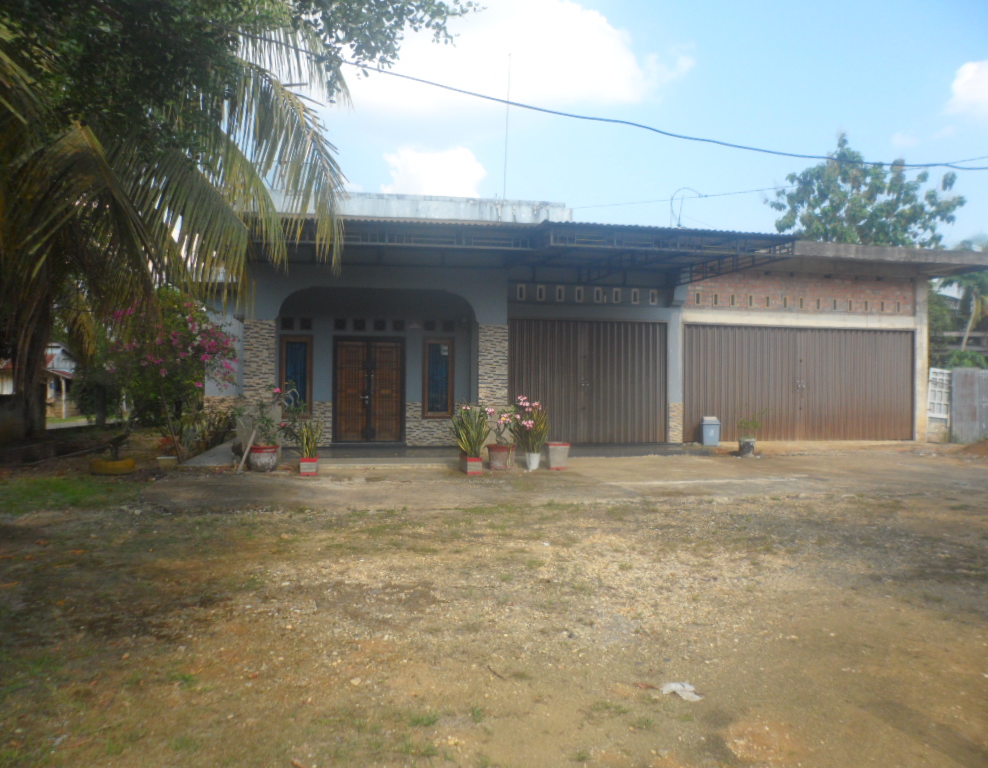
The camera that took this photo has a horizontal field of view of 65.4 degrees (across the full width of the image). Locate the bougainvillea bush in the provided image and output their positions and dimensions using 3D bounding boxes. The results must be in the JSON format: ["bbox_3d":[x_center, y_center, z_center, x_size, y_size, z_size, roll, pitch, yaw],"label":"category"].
[{"bbox_3d":[-6.856,-0.466,16.300,2.882,3.115,2.500,0,0,-10],"label":"bougainvillea bush"}]

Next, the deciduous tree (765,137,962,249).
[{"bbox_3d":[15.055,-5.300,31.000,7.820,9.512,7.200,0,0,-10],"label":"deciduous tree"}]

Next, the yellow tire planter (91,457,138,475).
[{"bbox_3d":[-6.711,1.441,13.600,0.800,0.230,0.800,0,0,-10],"label":"yellow tire planter"}]

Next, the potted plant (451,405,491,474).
[{"bbox_3d":[-0.412,0.992,13.500,0.702,1.229,0.620,0,0,-10],"label":"potted plant"}]

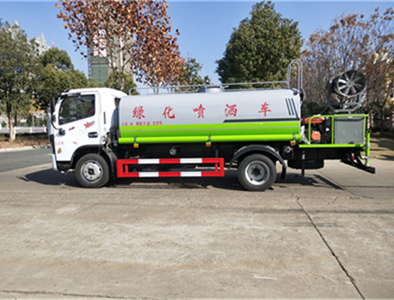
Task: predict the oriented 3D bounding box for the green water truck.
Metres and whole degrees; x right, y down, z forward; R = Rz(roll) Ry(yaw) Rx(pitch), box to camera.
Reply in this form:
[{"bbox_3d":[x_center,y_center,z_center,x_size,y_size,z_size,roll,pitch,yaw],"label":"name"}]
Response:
[{"bbox_3d":[0.176,-0.664,7.305,7.300,2.930,2.200,0,6,8],"label":"green water truck"}]

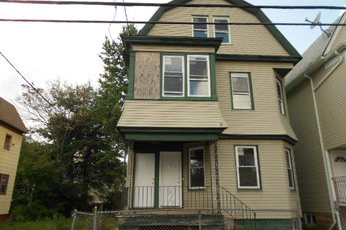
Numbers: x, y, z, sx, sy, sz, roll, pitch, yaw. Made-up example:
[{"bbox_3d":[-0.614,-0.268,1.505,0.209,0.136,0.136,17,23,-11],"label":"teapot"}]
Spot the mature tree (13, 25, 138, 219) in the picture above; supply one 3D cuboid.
[{"bbox_3d":[-6.126,-0.201,16.504,8.135,12.734,8.000,1,-17,-3],"label":"mature tree"}]

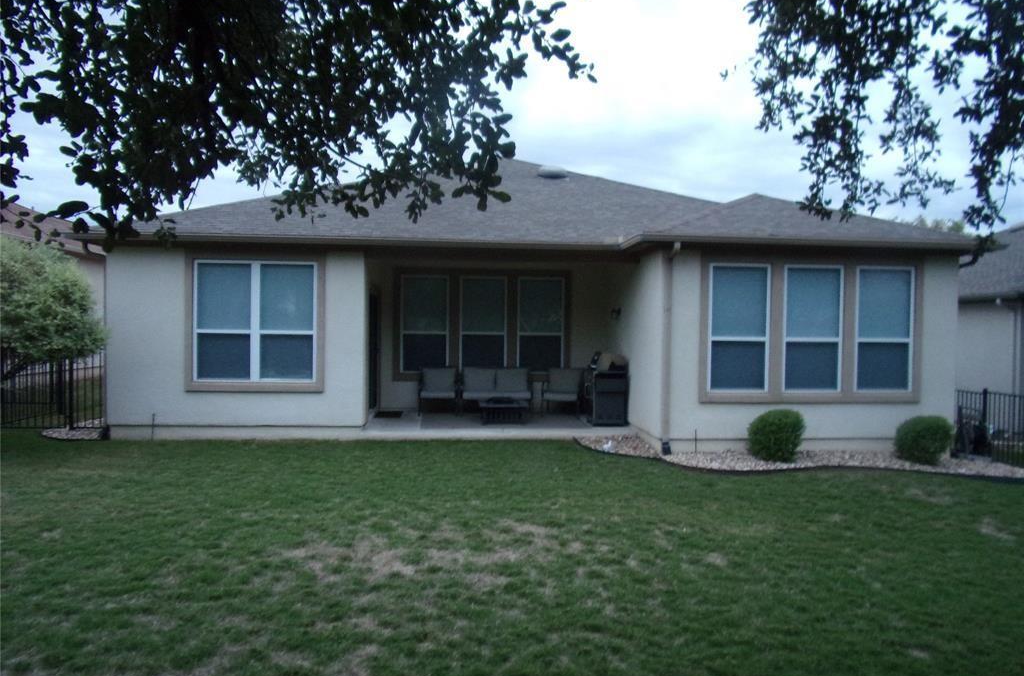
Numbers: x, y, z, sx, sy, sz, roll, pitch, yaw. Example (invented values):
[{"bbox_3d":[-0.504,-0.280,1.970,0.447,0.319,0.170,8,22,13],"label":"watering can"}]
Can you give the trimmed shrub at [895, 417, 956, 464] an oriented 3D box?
[{"bbox_3d":[5.570,1.385,9.600,0.770,0.660,0.760,1,2,-5],"label":"trimmed shrub"}]

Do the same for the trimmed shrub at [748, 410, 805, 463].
[{"bbox_3d":[3.510,1.300,9.470,0.750,0.710,0.740,1,2,-5],"label":"trimmed shrub"}]

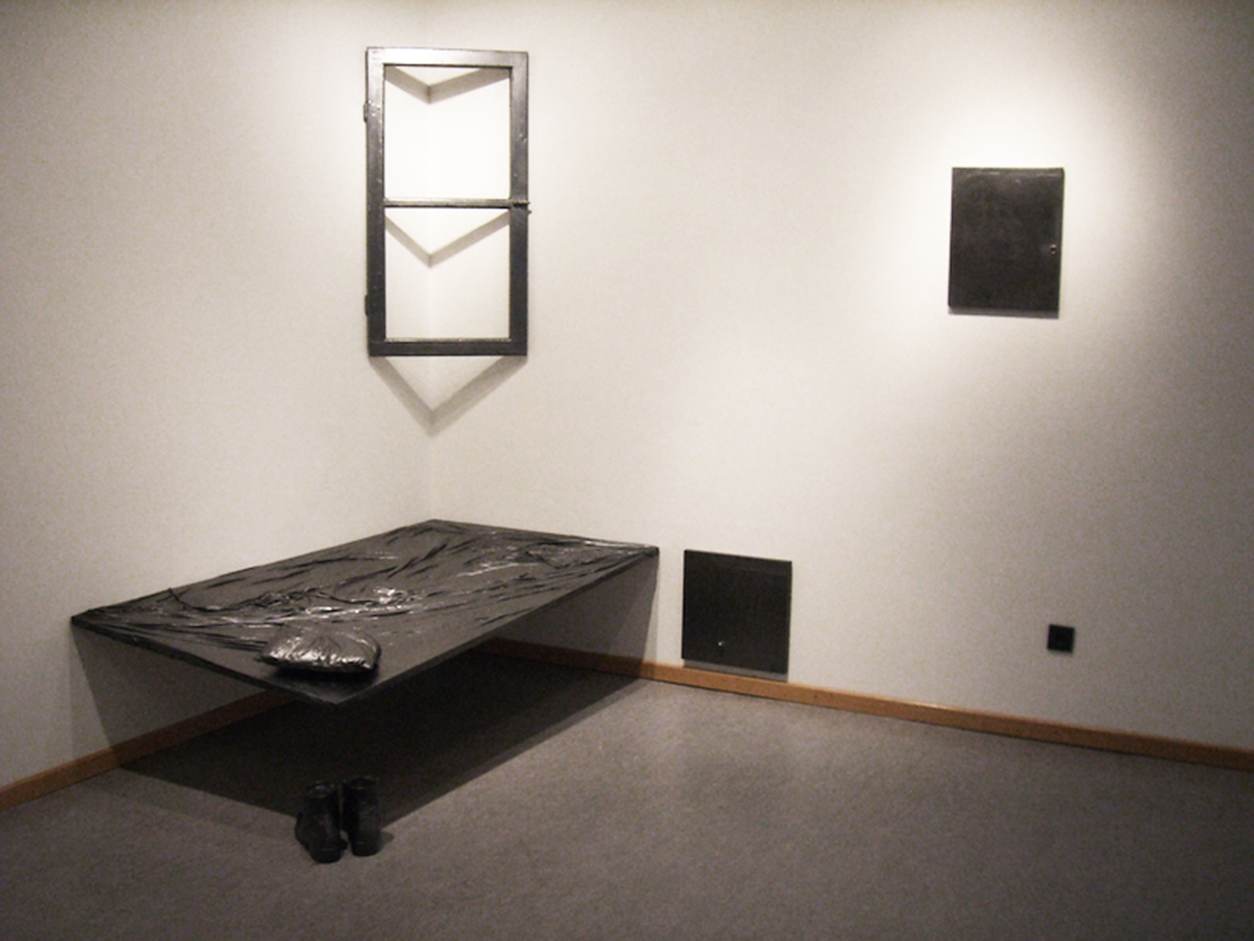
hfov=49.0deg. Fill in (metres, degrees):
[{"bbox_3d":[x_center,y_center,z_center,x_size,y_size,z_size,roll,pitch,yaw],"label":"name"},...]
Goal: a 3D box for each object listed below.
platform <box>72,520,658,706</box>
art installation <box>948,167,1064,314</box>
[{"bbox_3d":[-0.759,0.393,4.563,1.020,0.055,1.798,5,10,27],"label":"platform"},{"bbox_3d":[1.200,-0.734,4.357,0.352,0.445,0.030,5,10,27],"label":"art installation"}]

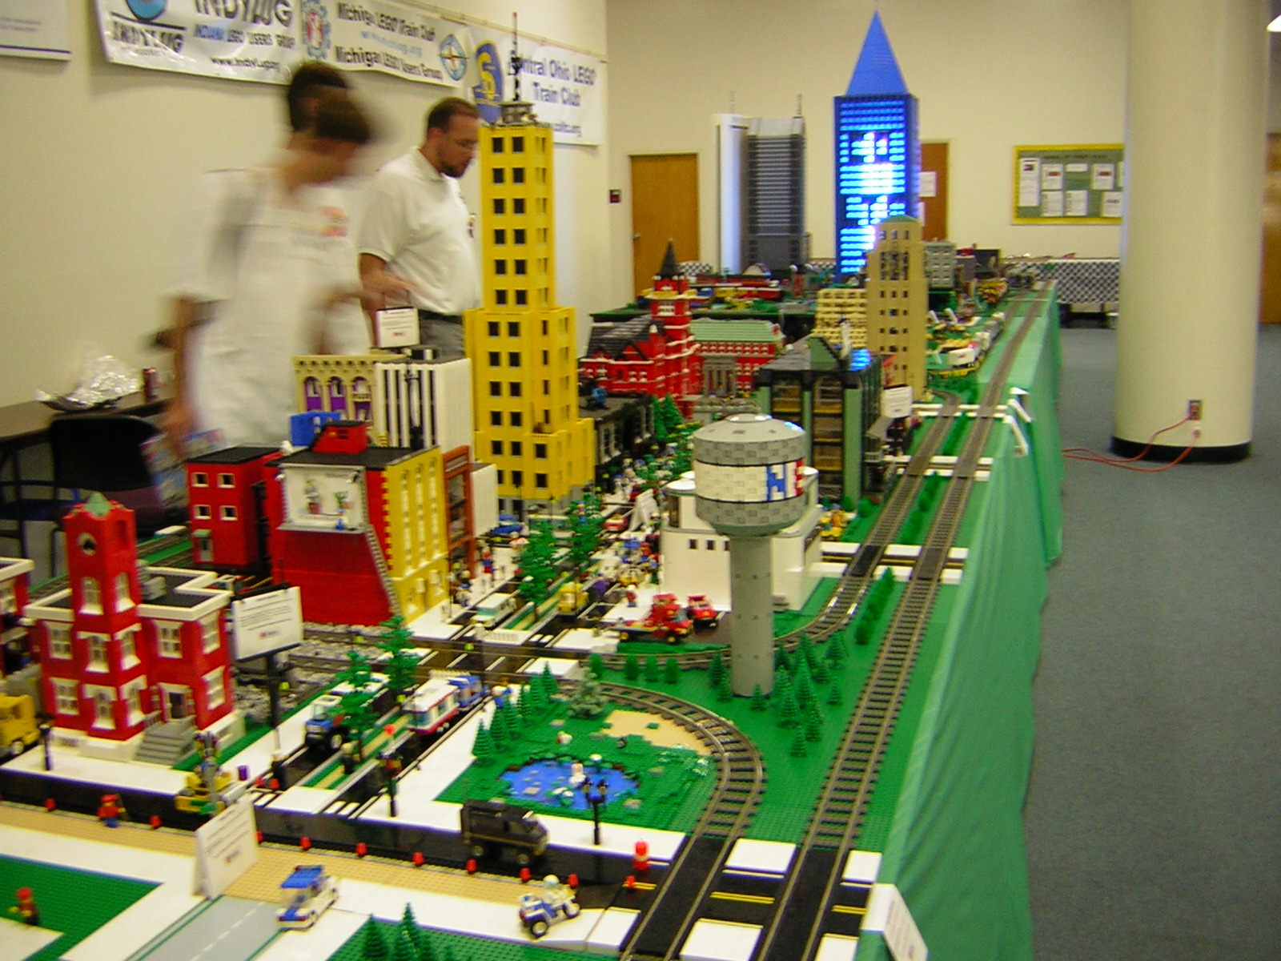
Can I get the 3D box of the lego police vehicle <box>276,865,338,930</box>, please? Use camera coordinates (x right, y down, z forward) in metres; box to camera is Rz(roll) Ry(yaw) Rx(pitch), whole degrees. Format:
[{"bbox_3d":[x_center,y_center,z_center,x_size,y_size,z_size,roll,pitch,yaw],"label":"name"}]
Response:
[{"bbox_3d":[-0.344,0.430,1.381,0.033,0.045,0.067,2,12,17],"label":"lego police vehicle"}]

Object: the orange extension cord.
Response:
[{"bbox_3d":[2.703,-0.238,7.420,0.720,0.270,0.520,2,12,17],"label":"orange extension cord"}]

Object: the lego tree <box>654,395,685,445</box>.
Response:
[{"bbox_3d":[0.089,-0.201,4.296,0.100,0.155,0.100,-2,11,0],"label":"lego tree"}]

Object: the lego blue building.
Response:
[{"bbox_3d":[2.206,-3.052,12.345,0.690,2.446,0.690,2,12,17],"label":"lego blue building"}]

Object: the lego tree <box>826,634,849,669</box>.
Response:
[{"bbox_3d":[0.316,0.269,2.140,0.034,0.064,0.034,1,12,17],"label":"lego tree"}]

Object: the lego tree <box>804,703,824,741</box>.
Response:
[{"bbox_3d":[0.238,0.331,1.833,0.025,0.048,0.025,2,12,17],"label":"lego tree"}]

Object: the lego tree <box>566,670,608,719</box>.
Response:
[{"bbox_3d":[-0.081,0.312,1.984,0.060,0.070,0.060,-2,11,0],"label":"lego tree"}]

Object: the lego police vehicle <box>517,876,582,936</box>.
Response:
[{"bbox_3d":[-0.097,0.432,1.382,0.058,0.052,0.038,-13,16,-43],"label":"lego police vehicle"}]

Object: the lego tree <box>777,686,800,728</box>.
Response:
[{"bbox_3d":[0.211,0.320,1.905,0.034,0.064,0.034,1,12,17],"label":"lego tree"}]

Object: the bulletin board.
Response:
[{"bbox_3d":[5.008,-3.350,15.076,1.500,0.890,0.030,1,12,17],"label":"bulletin board"}]

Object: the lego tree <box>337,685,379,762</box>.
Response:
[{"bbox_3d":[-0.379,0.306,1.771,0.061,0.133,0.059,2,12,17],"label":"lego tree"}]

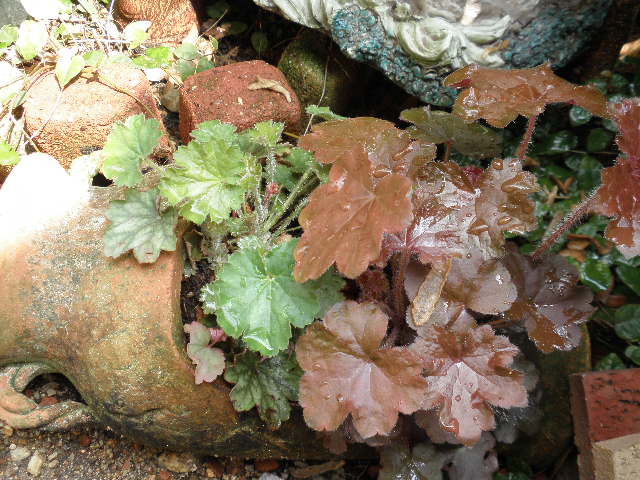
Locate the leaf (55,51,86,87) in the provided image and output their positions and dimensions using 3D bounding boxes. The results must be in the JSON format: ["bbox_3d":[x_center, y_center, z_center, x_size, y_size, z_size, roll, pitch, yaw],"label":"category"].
[{"bbox_3d":[-0.272,-0.181,0.730,0.032,0.012,0.049,15,63,5],"label":"leaf"}]

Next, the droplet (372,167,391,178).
[{"bbox_3d":[0.058,-0.063,0.640,0.015,0.005,0.011,0,49,0],"label":"droplet"}]

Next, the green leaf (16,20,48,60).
[{"bbox_3d":[-0.395,-0.274,0.940,0.043,0.015,0.057,6,57,4],"label":"green leaf"}]

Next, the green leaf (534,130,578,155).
[{"bbox_3d":[0.241,-0.100,0.700,0.049,0.010,0.029,-9,57,-6],"label":"green leaf"}]

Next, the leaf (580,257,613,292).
[{"bbox_3d":[0.254,0.030,0.621,0.030,0.011,0.034,-32,64,-10],"label":"leaf"}]

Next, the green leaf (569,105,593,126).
[{"bbox_3d":[0.369,-0.177,0.970,0.034,0.011,0.035,0,53,0],"label":"green leaf"}]

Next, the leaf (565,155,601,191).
[{"bbox_3d":[0.270,-0.070,0.691,0.034,0.010,0.040,-20,69,-11],"label":"leaf"}]

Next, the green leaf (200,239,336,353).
[{"bbox_3d":[-0.044,0.050,0.600,0.118,0.028,0.112,-4,69,5],"label":"green leaf"}]

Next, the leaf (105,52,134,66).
[{"bbox_3d":[-0.255,-0.230,0.870,0.038,0.010,0.026,7,53,5],"label":"leaf"}]

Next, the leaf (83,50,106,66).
[{"bbox_3d":[-0.297,-0.239,0.900,0.034,0.010,0.027,-21,49,-19],"label":"leaf"}]

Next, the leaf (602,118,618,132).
[{"bbox_3d":[0.408,-0.161,0.960,0.025,0.009,0.028,-27,58,-19],"label":"leaf"}]

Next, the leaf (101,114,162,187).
[{"bbox_3d":[-0.203,-0.096,0.735,0.073,0.018,0.073,28,67,21],"label":"leaf"}]

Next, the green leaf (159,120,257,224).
[{"bbox_3d":[-0.115,-0.069,0.700,0.098,0.027,0.103,-9,59,1],"label":"green leaf"}]

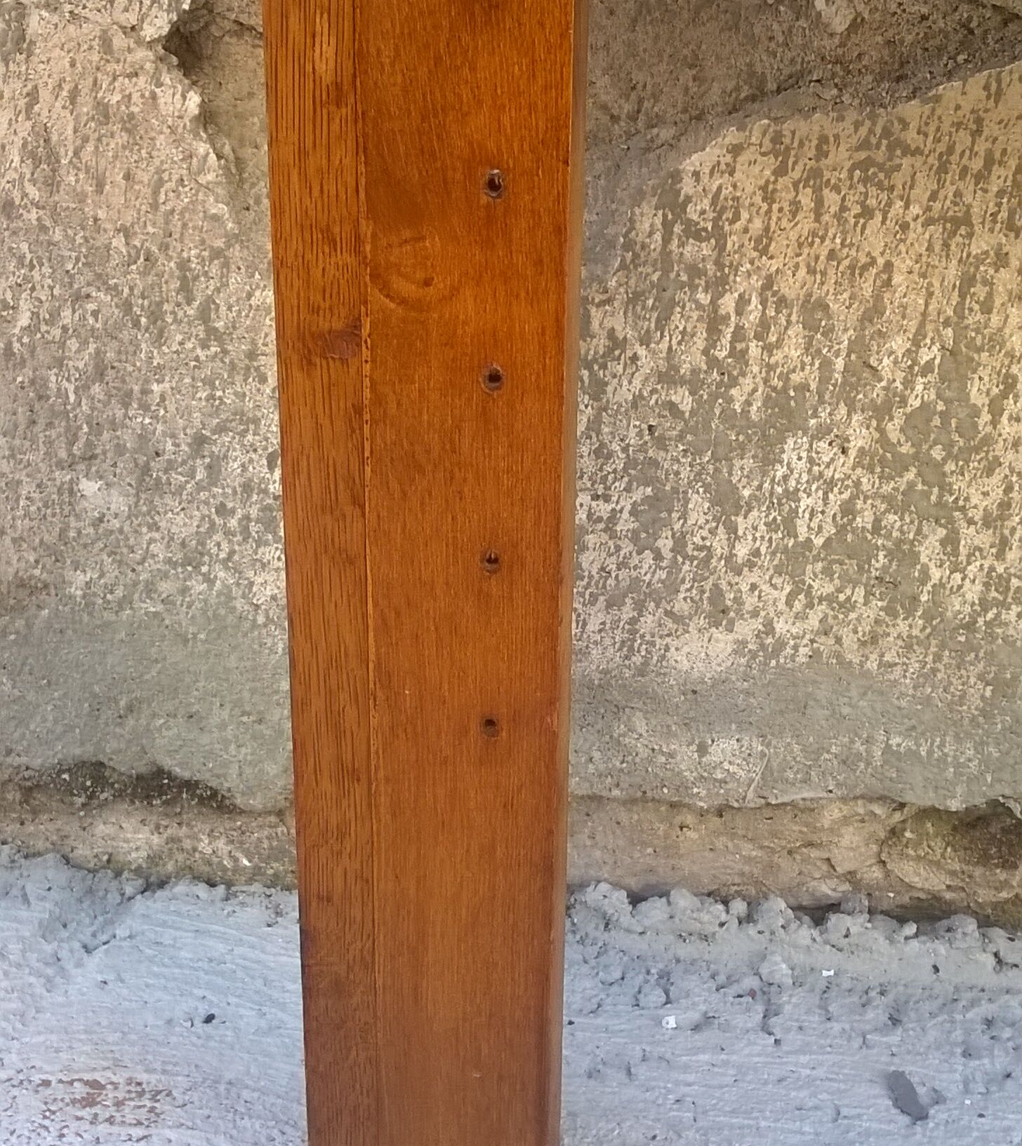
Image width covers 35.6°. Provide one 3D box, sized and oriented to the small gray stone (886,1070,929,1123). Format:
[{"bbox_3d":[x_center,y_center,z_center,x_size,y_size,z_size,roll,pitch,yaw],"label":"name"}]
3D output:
[{"bbox_3d":[0.160,0.211,0.641,0.011,0.007,0.025,-5,26,-12],"label":"small gray stone"}]

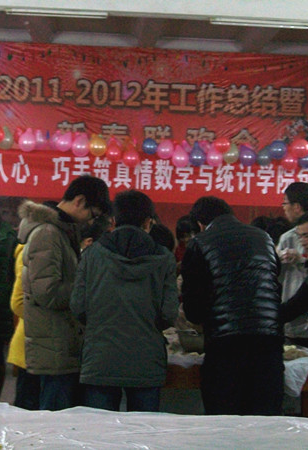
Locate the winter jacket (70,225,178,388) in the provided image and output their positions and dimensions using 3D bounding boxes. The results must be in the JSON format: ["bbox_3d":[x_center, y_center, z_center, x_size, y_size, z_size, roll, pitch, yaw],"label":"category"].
[{"bbox_3d":[-0.150,0.416,5.480,0.560,0.840,0.370,2,0,5],"label":"winter jacket"}]

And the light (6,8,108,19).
[{"bbox_3d":[-1.168,-2.555,13.004,1.220,0.070,0.080,2,1,-4],"label":"light"}]

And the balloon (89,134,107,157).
[{"bbox_3d":[-0.675,-0.952,12.916,0.207,0.264,0.205,2,1,-4],"label":"balloon"}]

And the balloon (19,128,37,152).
[{"bbox_3d":[-1.495,-0.999,12.700,0.210,0.280,0.210,2,0,0],"label":"balloon"}]

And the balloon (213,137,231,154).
[{"bbox_3d":[0.828,-0.955,12.984,0.205,0.217,0.220,2,1,-4],"label":"balloon"}]

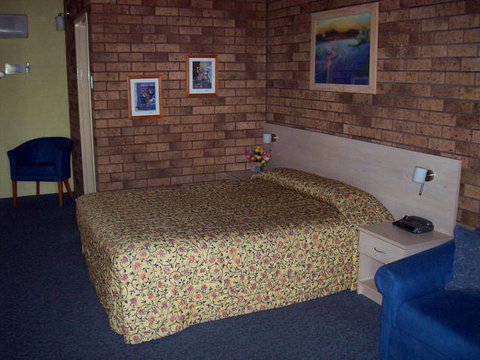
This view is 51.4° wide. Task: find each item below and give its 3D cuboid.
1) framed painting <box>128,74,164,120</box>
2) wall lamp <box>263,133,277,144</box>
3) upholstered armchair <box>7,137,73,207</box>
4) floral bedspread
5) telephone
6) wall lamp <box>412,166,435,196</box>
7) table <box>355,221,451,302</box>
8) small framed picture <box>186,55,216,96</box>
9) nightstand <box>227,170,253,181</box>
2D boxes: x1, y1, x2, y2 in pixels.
[{"bbox_3d":[-0.903,-0.790,4.761,0.333,0.405,0.028,-6,14,-26],"label":"framed painting"},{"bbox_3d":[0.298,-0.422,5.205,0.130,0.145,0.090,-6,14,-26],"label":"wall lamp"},{"bbox_3d":[-2.310,-0.110,5.943,0.640,0.770,0.580,0,12,2],"label":"upholstered armchair"},{"bbox_3d":[-0.105,0.373,3.957,2.080,0.680,1.610,-6,14,-26],"label":"floral bedspread"},{"bbox_3d":[1.195,0.297,3.436,0.165,0.066,0.245,-6,14,-26],"label":"telephone"},{"bbox_3d":[1.230,0.006,3.358,0.135,0.200,0.090,-6,14,-26],"label":"wall lamp"},{"bbox_3d":[1.109,0.587,3.417,0.410,0.495,0.450,-6,14,-26],"label":"table"},{"bbox_3d":[-0.372,-1.042,4.973,0.333,0.403,0.028,-6,14,-26],"label":"small framed picture"},{"bbox_3d":[0.166,0.176,5.134,0.420,0.460,0.440,-5,13,-25],"label":"nightstand"}]

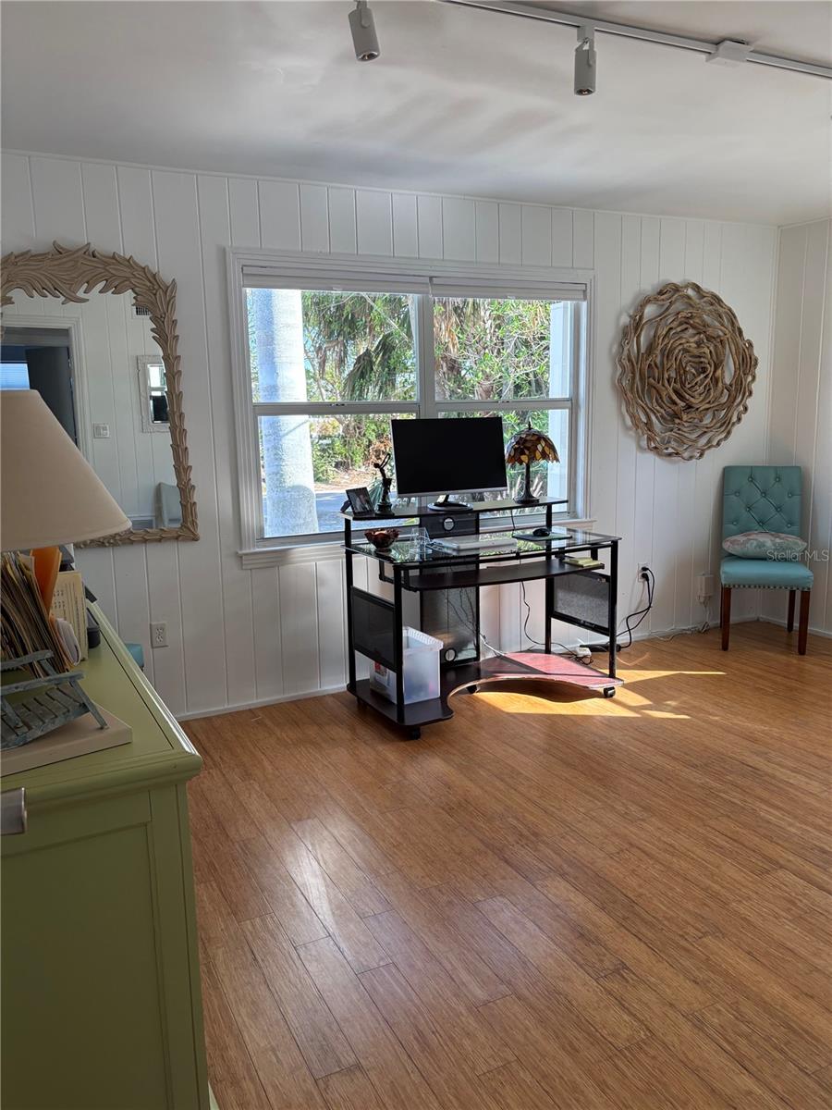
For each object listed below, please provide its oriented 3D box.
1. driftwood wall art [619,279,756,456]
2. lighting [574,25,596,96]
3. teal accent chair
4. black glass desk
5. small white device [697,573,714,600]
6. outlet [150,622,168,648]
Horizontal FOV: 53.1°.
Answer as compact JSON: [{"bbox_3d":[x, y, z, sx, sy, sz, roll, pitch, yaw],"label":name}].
[{"bbox_3d":[1.580,-1.051,4.812,1.000,1.000,0.120,-6,11,-25],"label":"driftwood wall art"},{"bbox_3d":[0.451,-1.328,2.230,0.058,0.170,0.060,-1,10,0],"label":"lighting"},{"bbox_3d":[2.030,0.014,4.862,0.470,1.015,0.580,2,10,16],"label":"teal accent chair"},{"bbox_3d":[0.325,0.244,4.049,1.255,0.915,0.710,-6,11,-27],"label":"black glass desk"},{"bbox_3d":[1.784,0.195,5.124,0.080,0.145,0.060,-6,11,-25],"label":"small white device"},{"bbox_3d":[-1.160,0.363,3.776,0.071,0.115,0.015,-6,11,-25],"label":"outlet"}]

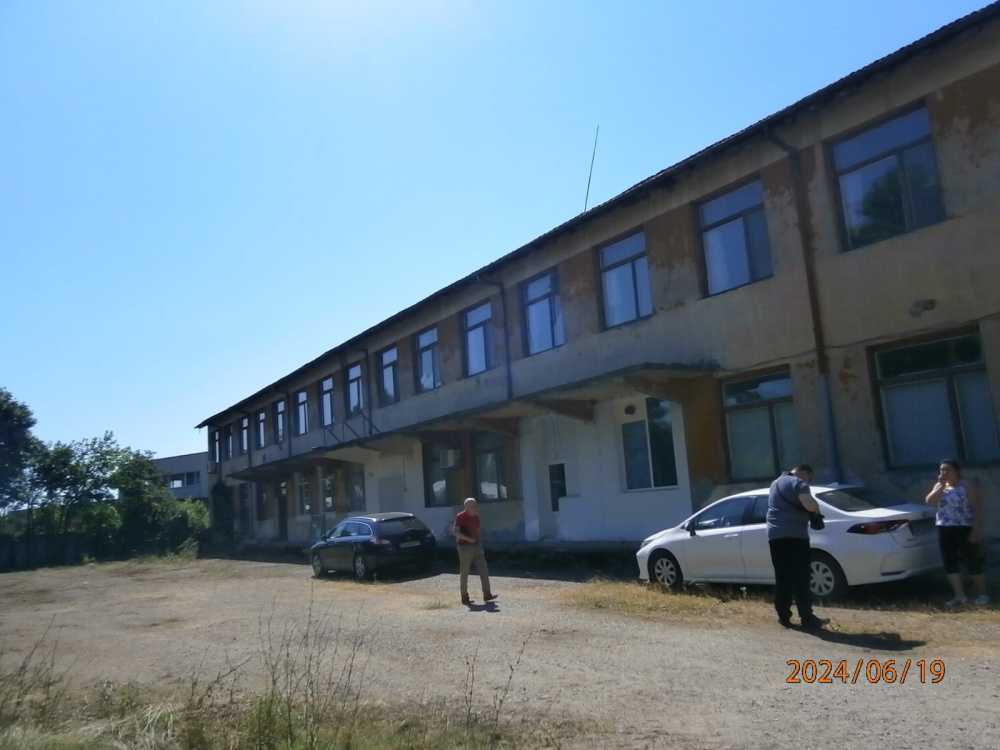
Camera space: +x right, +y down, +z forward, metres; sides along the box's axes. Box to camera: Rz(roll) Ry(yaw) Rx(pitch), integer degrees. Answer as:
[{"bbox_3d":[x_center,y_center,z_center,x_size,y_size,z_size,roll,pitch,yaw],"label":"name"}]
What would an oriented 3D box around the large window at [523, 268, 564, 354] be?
[{"bbox_3d":[1.090,-1.574,19.236,0.130,1.840,1.480,3,-12,-34],"label":"large window"}]

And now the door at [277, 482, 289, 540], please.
[{"bbox_3d":[-10.999,6.929,38.312,0.150,2.970,1.670,5,-13,-34],"label":"door"}]

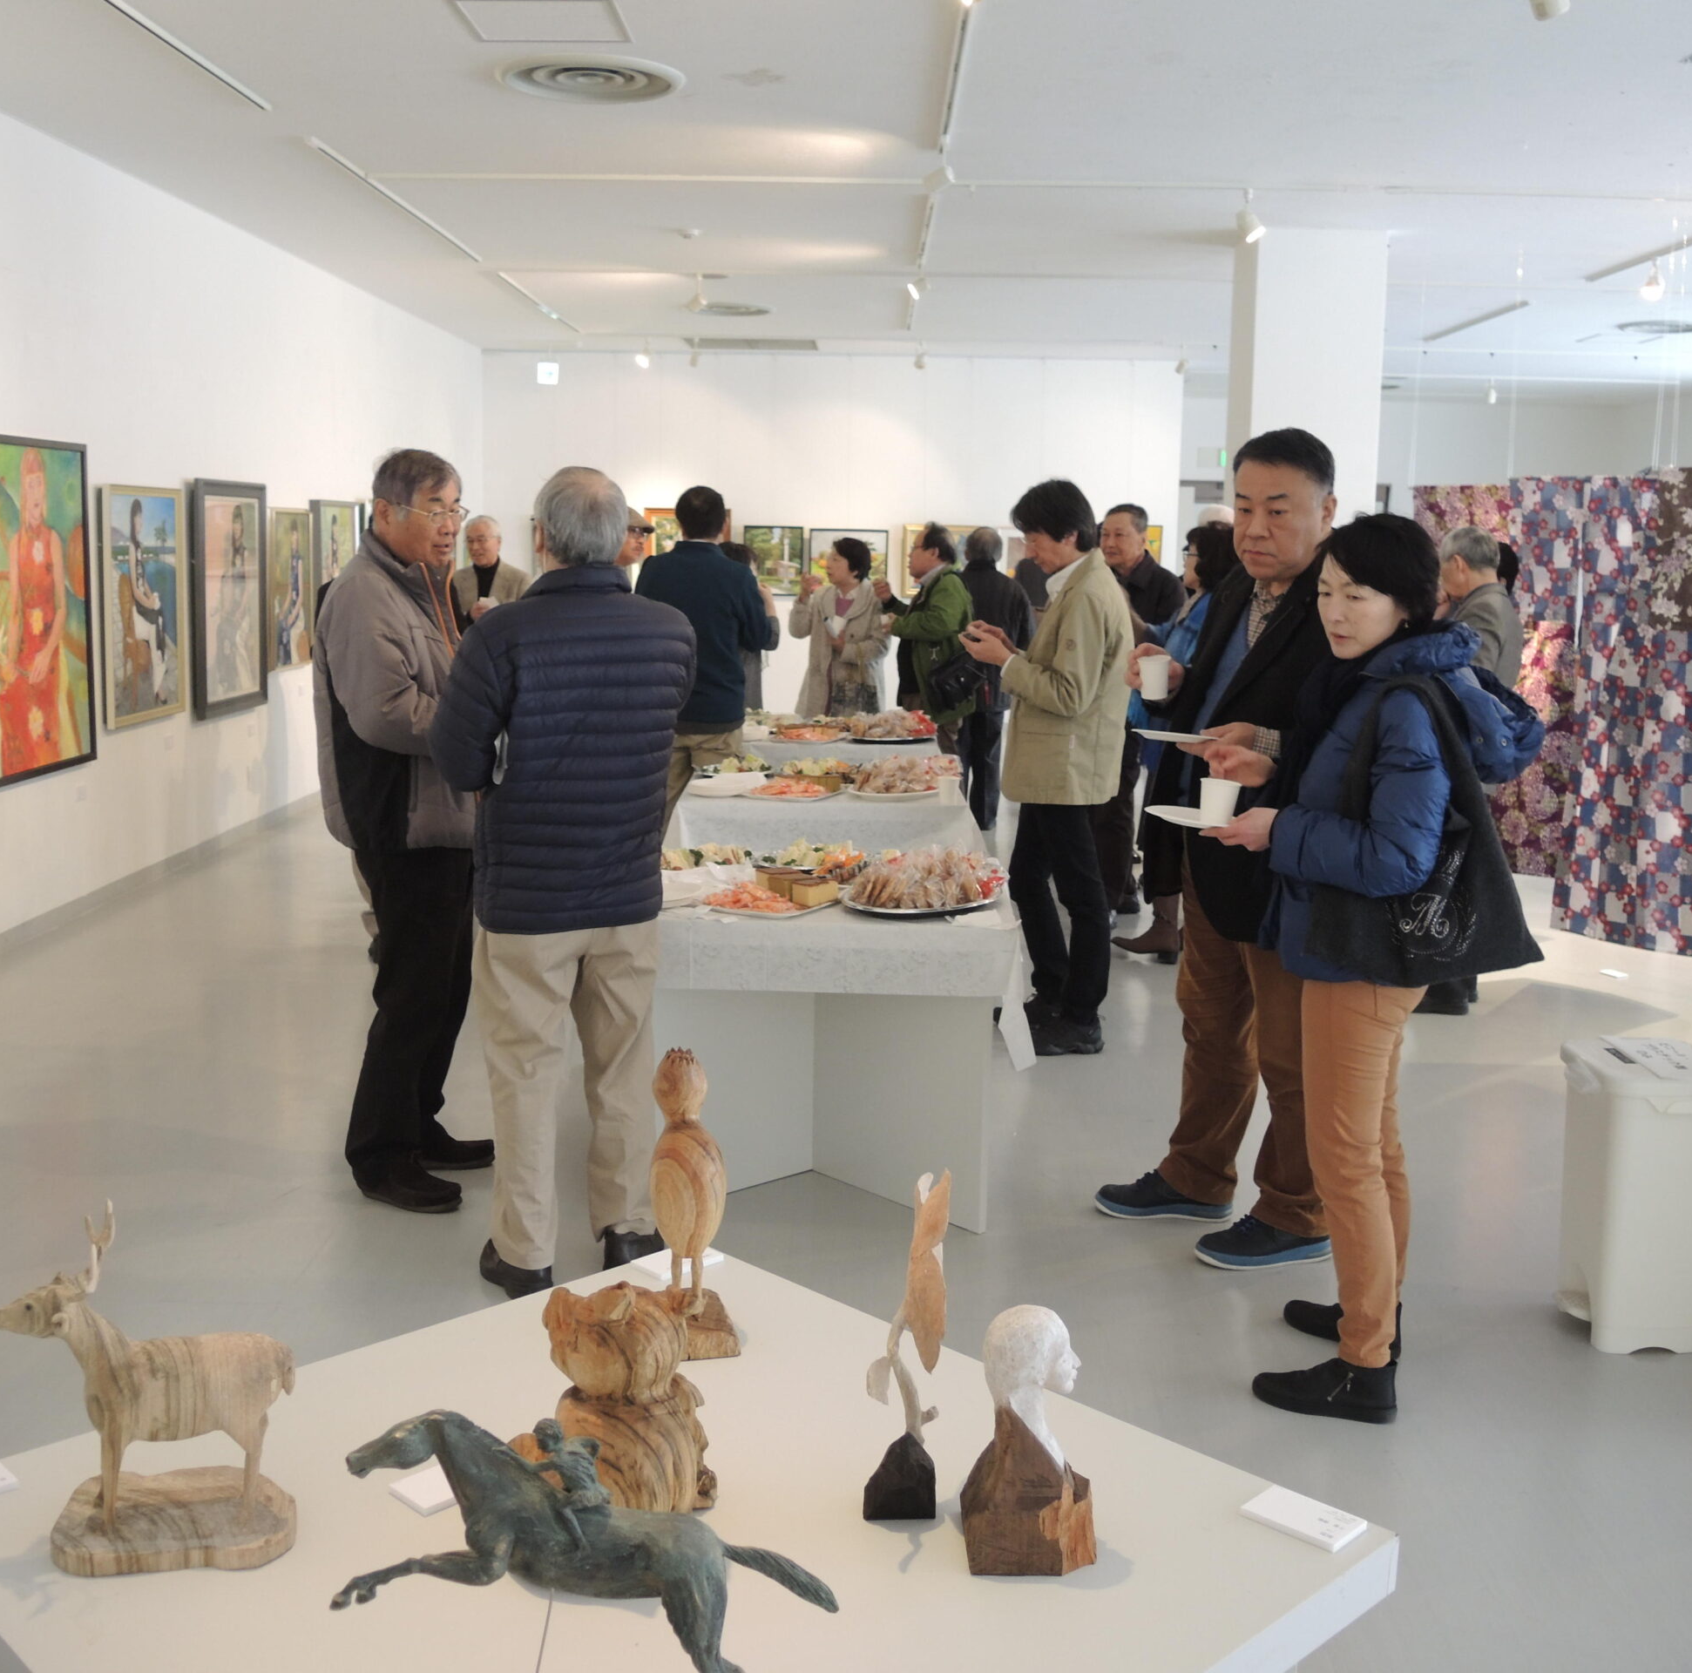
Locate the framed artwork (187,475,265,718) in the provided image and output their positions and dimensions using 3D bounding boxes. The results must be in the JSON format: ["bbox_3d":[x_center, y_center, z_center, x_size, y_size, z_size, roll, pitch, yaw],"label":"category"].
[{"bbox_3d":[-3.038,-1.177,8.900,0.050,1.120,0.920,2,10,0],"label":"framed artwork"}]

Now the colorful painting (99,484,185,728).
[{"bbox_3d":[-3.035,-1.000,7.803,0.060,0.985,0.800,1,9,1],"label":"colorful painting"}]

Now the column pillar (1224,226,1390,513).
[{"bbox_3d":[2.371,-1.574,9.534,0.640,3.020,0.650,0,10,0],"label":"column pillar"}]

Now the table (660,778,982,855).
[{"bbox_3d":[-0.065,0.180,6.083,0.890,0.710,0.890,0,9,0],"label":"table"}]

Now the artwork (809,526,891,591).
[{"bbox_3d":[0.031,-2.349,15.364,0.677,0.528,0.040,0,11,0],"label":"artwork"}]

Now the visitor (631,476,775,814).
[{"bbox_3d":[-0.534,-0.432,6.678,0.500,1.716,0.360,3,10,15],"label":"visitor"}]

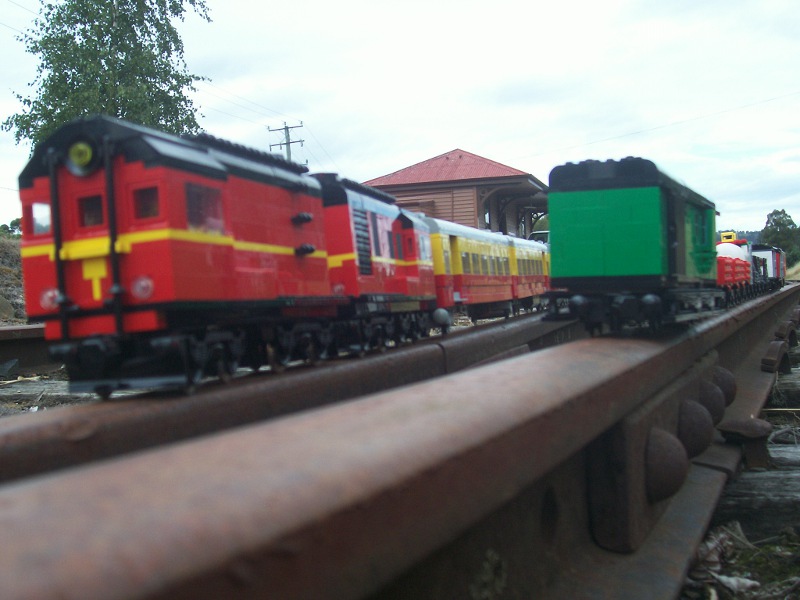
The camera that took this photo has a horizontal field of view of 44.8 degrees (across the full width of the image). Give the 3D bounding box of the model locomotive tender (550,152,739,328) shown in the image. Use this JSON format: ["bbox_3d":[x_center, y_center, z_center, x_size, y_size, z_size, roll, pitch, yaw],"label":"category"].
[{"bbox_3d":[0.159,-0.029,0.629,0.068,0.100,0.205,-1,0,28],"label":"model locomotive tender"}]

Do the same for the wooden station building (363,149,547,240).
[{"bbox_3d":[3.239,-3.059,38.012,5.772,4.846,11.848,-2,0,17],"label":"wooden station building"}]

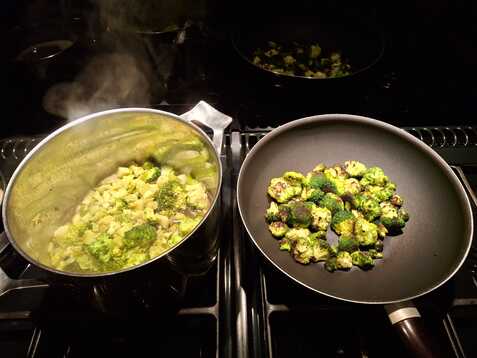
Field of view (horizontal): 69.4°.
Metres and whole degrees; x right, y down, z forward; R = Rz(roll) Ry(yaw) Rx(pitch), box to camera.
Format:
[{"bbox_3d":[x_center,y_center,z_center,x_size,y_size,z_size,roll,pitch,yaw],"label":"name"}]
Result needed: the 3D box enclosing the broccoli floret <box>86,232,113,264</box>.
[{"bbox_3d":[-0.168,0.085,0.419,0.033,0.029,0.036,-3,51,0],"label":"broccoli floret"}]

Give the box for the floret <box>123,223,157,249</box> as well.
[{"bbox_3d":[-0.123,0.070,0.429,0.042,0.030,0.032,-3,51,0],"label":"floret"}]

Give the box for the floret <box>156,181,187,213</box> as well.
[{"bbox_3d":[-0.091,0.024,0.467,0.040,0.030,0.041,-3,51,0],"label":"floret"}]

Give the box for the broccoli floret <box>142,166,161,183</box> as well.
[{"bbox_3d":[-0.124,-0.006,0.492,0.027,0.020,0.024,-3,51,0],"label":"broccoli floret"}]

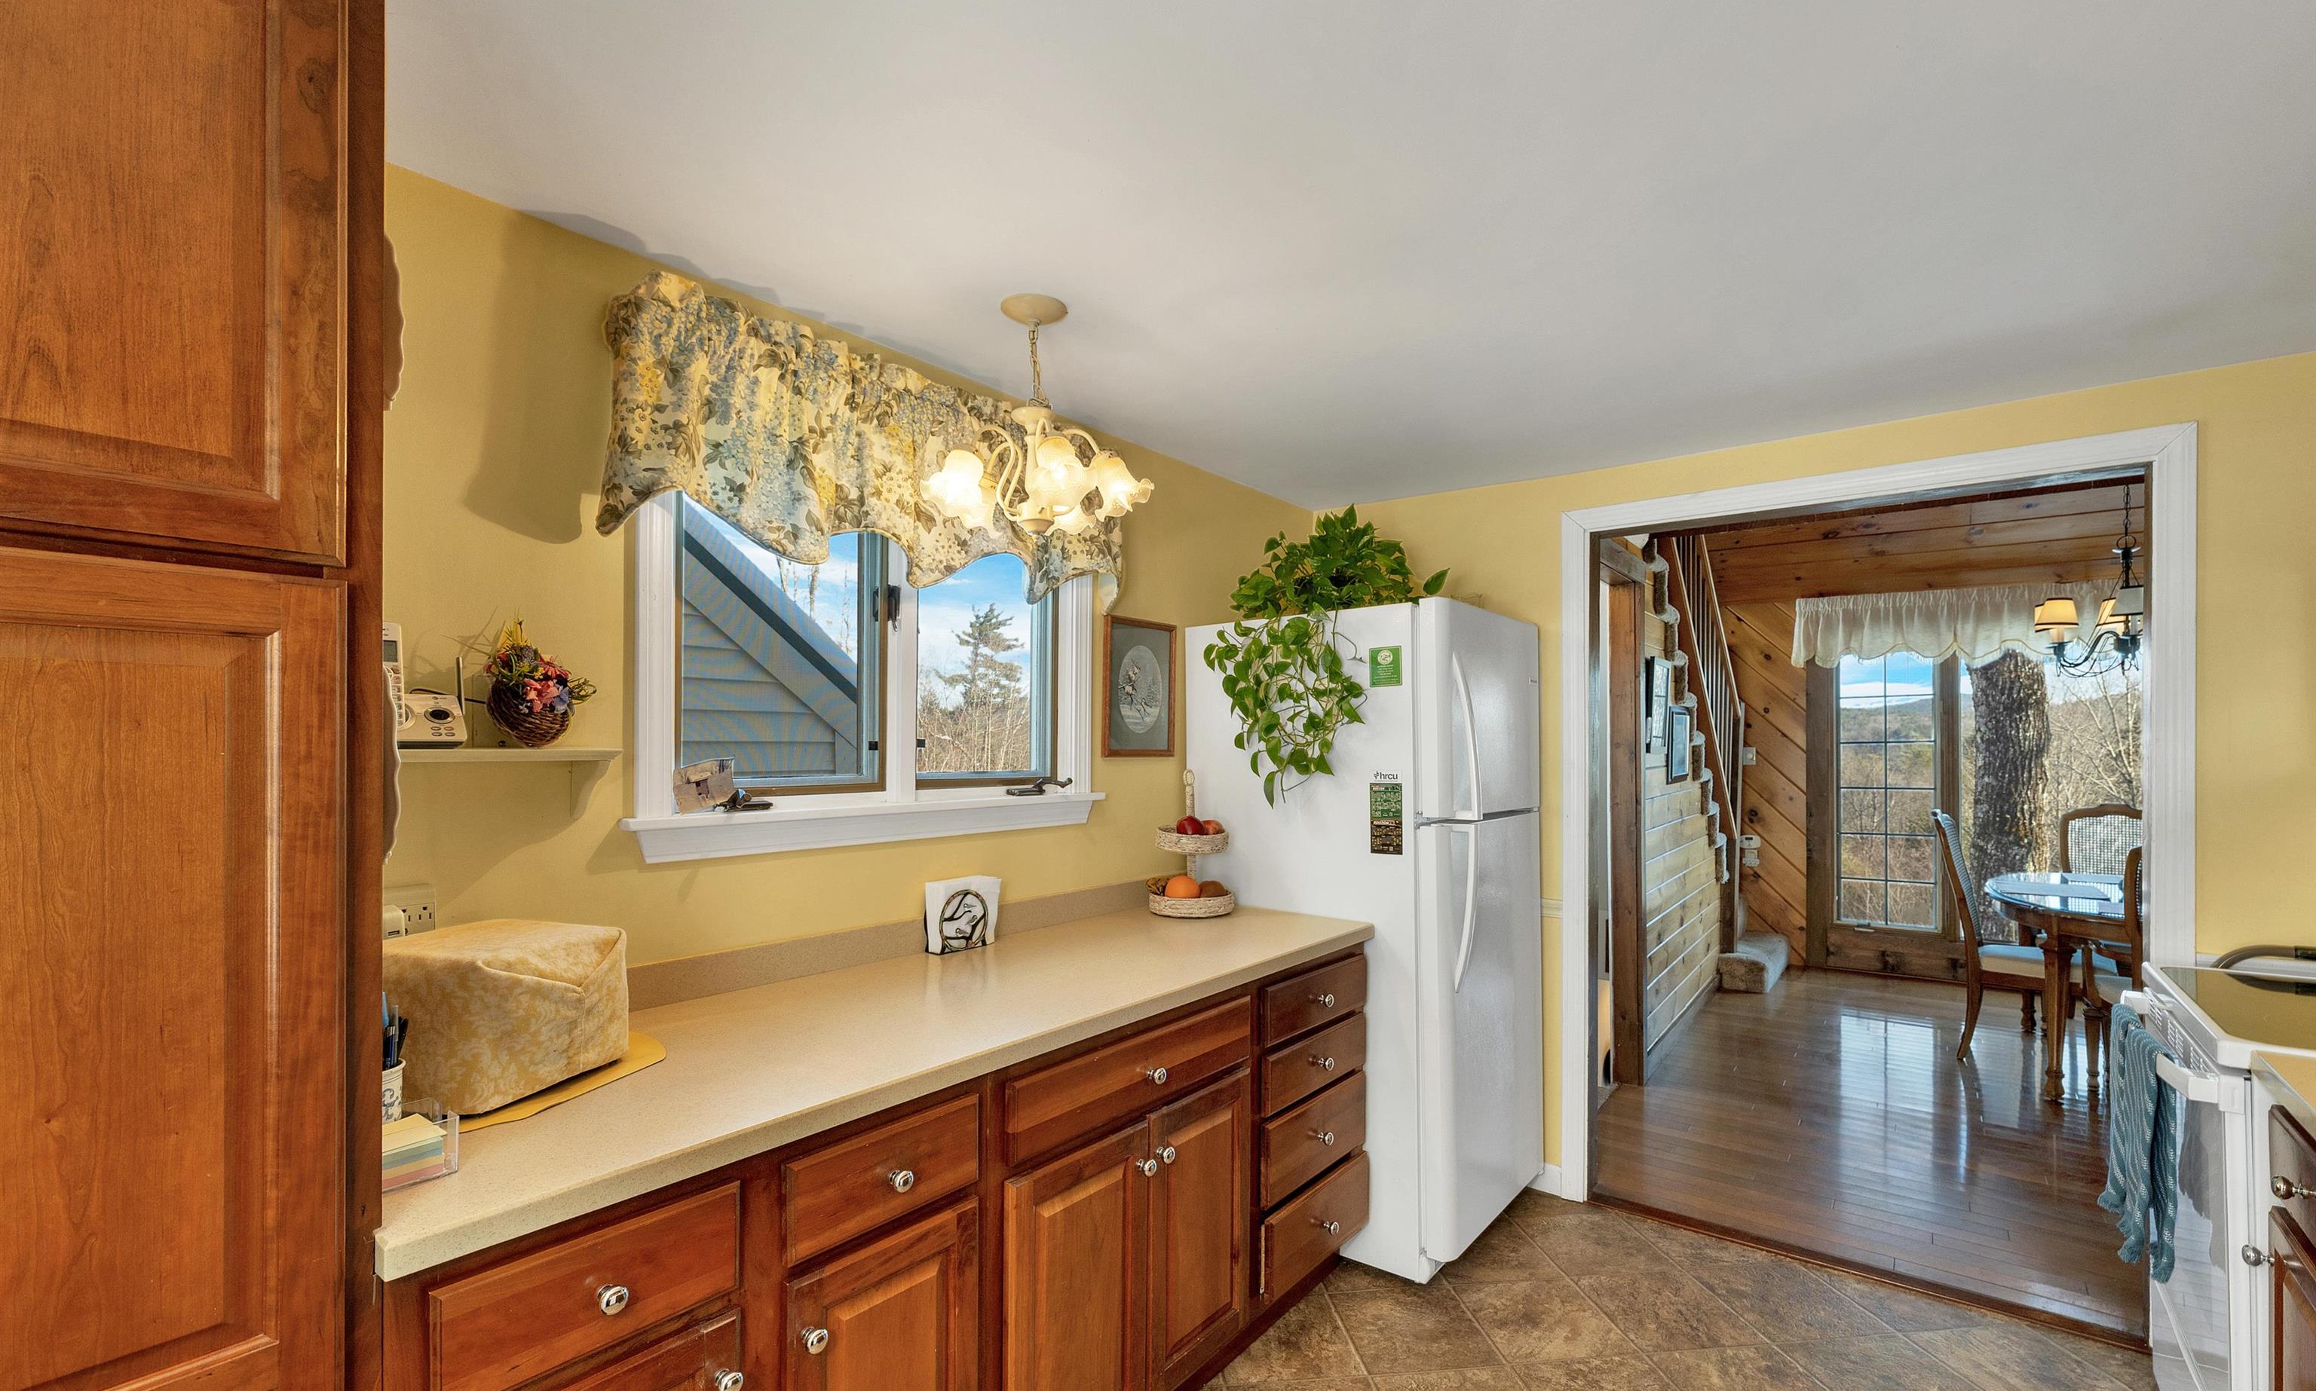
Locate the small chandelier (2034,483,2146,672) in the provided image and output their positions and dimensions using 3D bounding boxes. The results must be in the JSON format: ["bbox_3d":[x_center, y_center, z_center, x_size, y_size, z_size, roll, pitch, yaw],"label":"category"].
[{"bbox_3d":[4.224,-0.517,3.944,0.571,0.830,0.571,-2,-3,40],"label":"small chandelier"}]

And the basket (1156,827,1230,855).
[{"bbox_3d":[0.105,0.430,2.631,0.207,0.062,0.207,1,-3,0],"label":"basket"}]

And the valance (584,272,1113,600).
[{"bbox_3d":[-0.539,-0.472,1.997,0.120,0.460,1.245,-1,-3,41],"label":"valance"}]

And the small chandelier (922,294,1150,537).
[{"bbox_3d":[-0.237,-0.535,1.750,0.450,0.455,0.450,0,-2,0],"label":"small chandelier"}]

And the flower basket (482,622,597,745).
[{"bbox_3d":[-0.988,-0.014,1.440,0.140,0.200,0.155,-1,-3,41],"label":"flower basket"}]

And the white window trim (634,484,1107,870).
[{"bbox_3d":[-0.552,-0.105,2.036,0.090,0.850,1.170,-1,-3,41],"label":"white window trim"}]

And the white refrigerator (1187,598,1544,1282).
[{"bbox_3d":[0.664,0.664,2.885,0.882,1.770,0.744,-2,-3,40],"label":"white refrigerator"}]

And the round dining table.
[{"bbox_3d":[4.295,1.247,3.813,1.182,0.763,1.576,-2,-3,40],"label":"round dining table"}]

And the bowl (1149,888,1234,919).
[{"bbox_3d":[0.100,0.579,2.560,0.245,0.060,0.245,0,-2,0],"label":"bowl"}]

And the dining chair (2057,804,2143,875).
[{"bbox_3d":[4.765,1.106,4.404,0.542,1.108,0.611,-2,-3,40],"label":"dining chair"}]

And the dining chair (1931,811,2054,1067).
[{"bbox_3d":[3.800,1.050,3.950,0.500,1.070,0.580,2,-3,-44],"label":"dining chair"}]

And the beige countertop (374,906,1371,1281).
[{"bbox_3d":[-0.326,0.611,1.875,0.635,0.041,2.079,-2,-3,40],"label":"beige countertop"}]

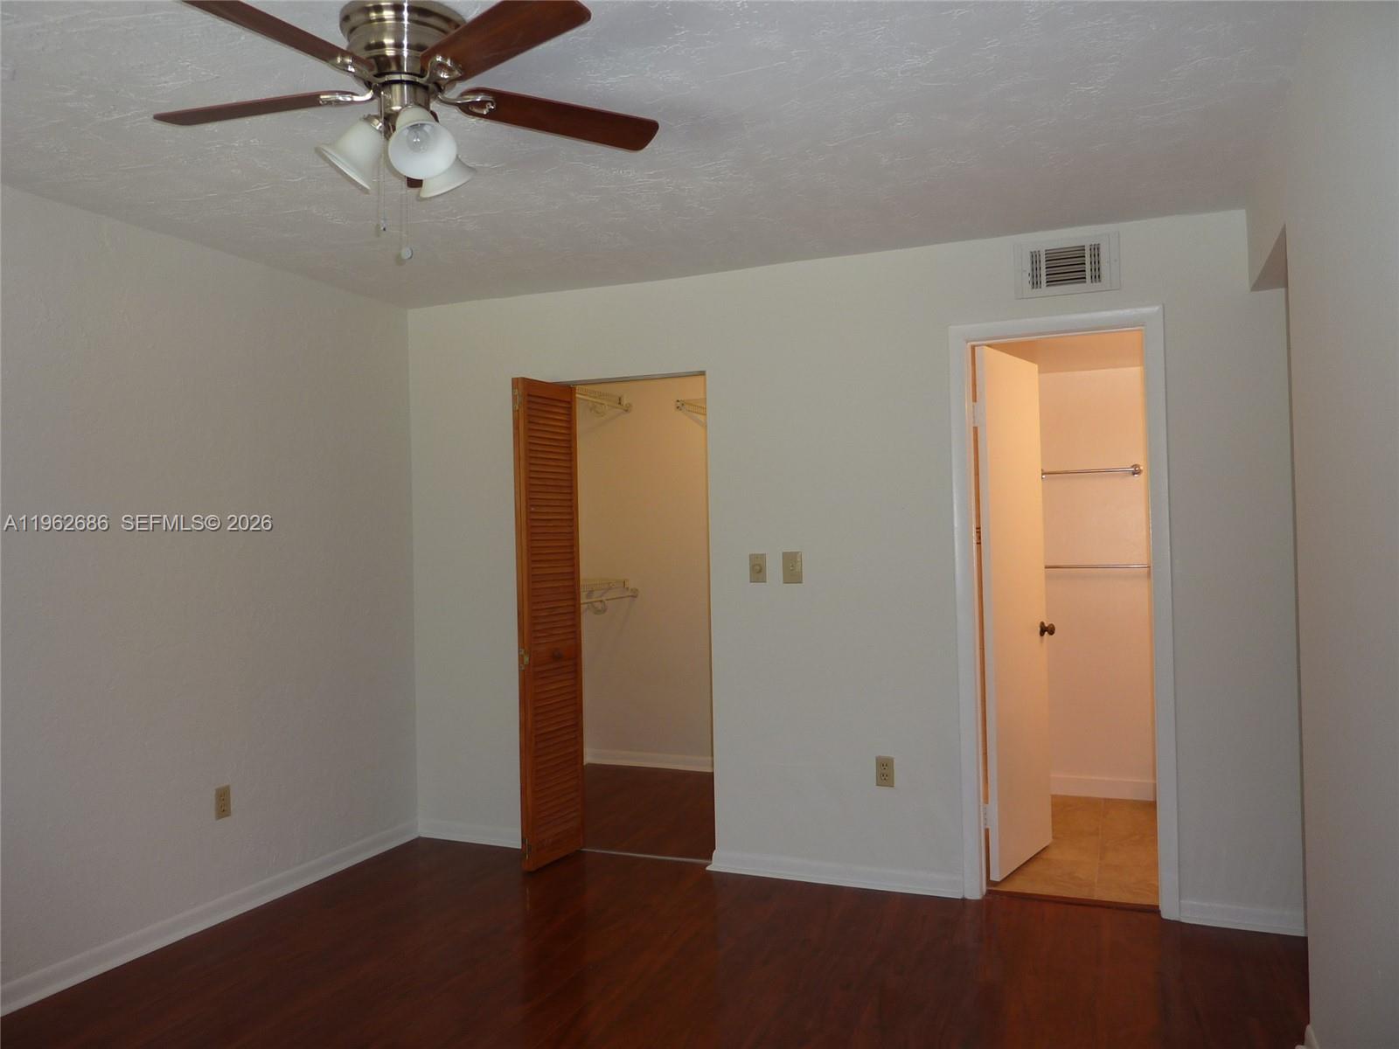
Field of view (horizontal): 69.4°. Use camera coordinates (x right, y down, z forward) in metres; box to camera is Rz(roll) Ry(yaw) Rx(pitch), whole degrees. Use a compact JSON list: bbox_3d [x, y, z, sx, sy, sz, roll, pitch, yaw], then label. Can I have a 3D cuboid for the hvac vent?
[{"bbox_3d":[1.314,-0.925,3.613,0.350,0.202,0.020,-1,-1,22],"label":"hvac vent"}]

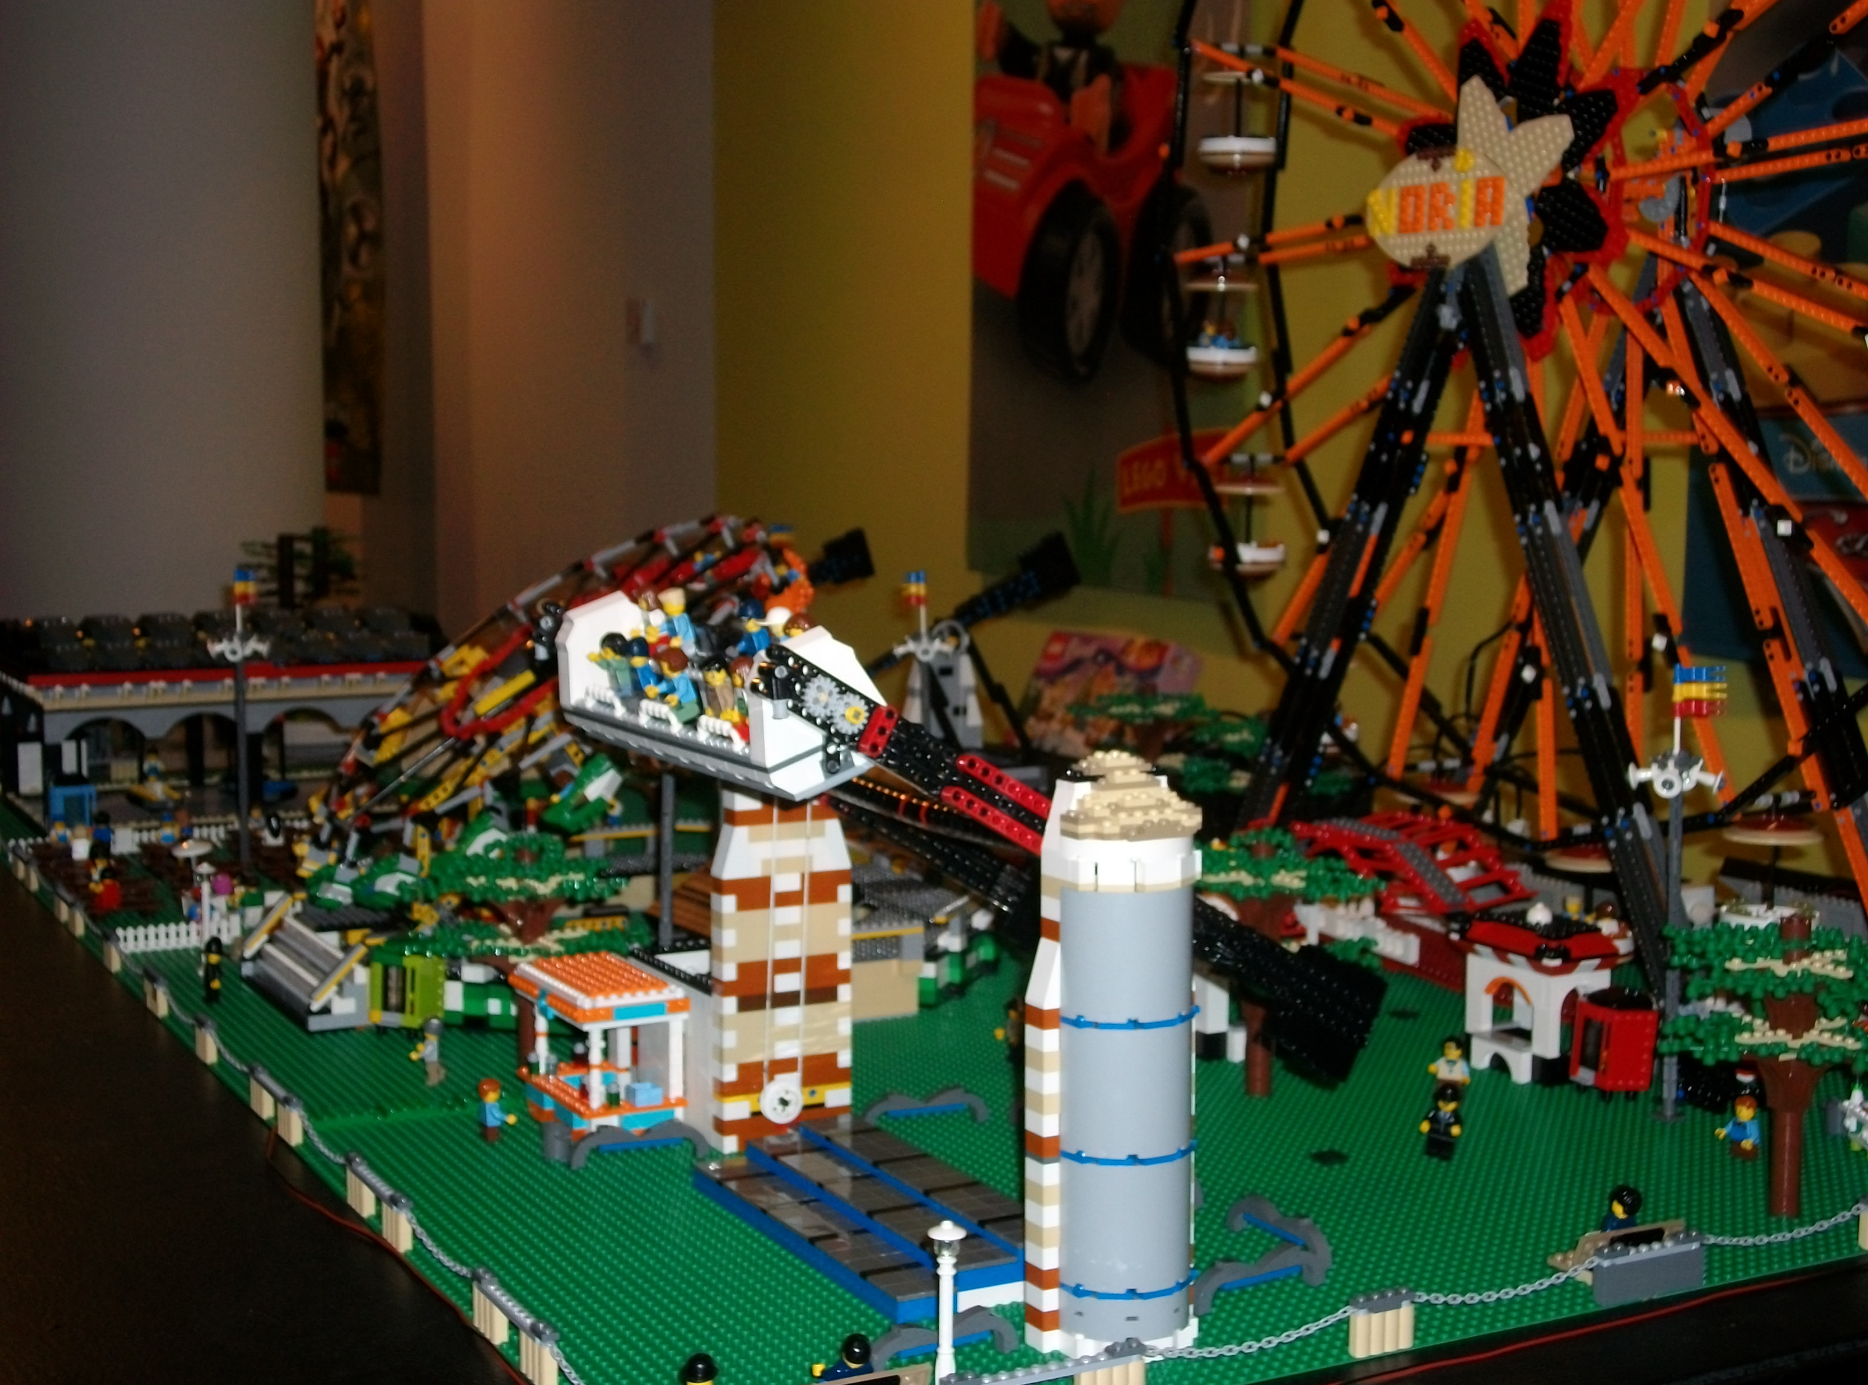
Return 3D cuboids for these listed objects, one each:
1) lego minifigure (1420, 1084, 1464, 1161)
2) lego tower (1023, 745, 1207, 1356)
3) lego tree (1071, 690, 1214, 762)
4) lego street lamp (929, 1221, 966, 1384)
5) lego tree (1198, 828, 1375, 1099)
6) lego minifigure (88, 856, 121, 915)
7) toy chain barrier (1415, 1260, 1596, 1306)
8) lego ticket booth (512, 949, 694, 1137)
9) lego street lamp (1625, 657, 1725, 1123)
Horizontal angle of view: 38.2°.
[{"bbox_3d":[0.287,0.241,1.526,0.024,0.044,0.017,7,9,43],"label":"lego minifigure"},{"bbox_3d":[0.089,0.163,1.216,0.080,0.272,0.048,-3,8,-28],"label":"lego tower"},{"bbox_3d":[0.197,0.070,2.512,0.144,0.154,0.144,-3,8,-28],"label":"lego tree"},{"bbox_3d":[0.006,0.265,1.147,0.017,0.083,0.017,0,7,0],"label":"lego street lamp"},{"bbox_3d":[0.200,0.168,1.655,0.148,0.160,0.148,-3,8,-28],"label":"lego tree"},{"bbox_3d":[-0.680,0.159,2.213,0.017,0.041,0.024,-3,8,-28],"label":"lego minifigure"},{"bbox_3d":[0.267,0.277,1.257,0.109,0.013,0.004,-3,8,-28],"label":"toy chain barrier"},{"bbox_3d":[-0.198,0.209,1.600,0.067,0.088,0.118,-3,8,-28],"label":"lego ticket booth"},{"bbox_3d":[0.440,0.119,1.598,0.058,0.271,0.054,2,7,19],"label":"lego street lamp"}]

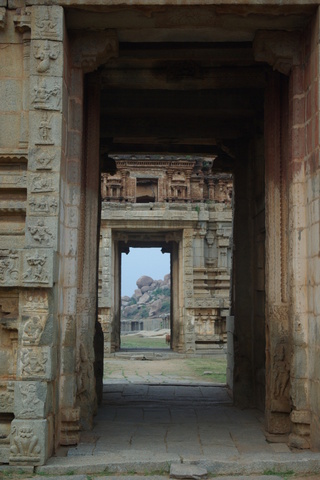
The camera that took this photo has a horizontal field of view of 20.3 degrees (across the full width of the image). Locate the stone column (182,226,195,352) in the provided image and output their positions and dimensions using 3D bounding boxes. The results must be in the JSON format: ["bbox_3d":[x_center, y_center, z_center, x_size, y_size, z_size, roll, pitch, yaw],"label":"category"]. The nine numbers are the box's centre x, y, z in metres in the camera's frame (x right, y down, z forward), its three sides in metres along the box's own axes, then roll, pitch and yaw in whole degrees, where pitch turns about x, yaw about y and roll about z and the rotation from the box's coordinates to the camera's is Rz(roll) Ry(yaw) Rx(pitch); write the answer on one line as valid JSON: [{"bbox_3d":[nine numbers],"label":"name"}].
[{"bbox_3d":[1.140,2.050,35.689,0.450,4.900,0.600,0,-5,-1],"label":"stone column"}]

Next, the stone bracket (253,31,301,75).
[{"bbox_3d":[1.366,-2.115,10.408,0.519,0.514,0.450,0,-5,1],"label":"stone bracket"}]

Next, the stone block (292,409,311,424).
[{"bbox_3d":[1.657,2.089,10.642,0.230,0.190,0.280,0,-5,-1],"label":"stone block"}]

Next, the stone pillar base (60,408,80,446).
[{"bbox_3d":[-0.983,2.053,9.830,0.200,0.400,0.220,0,-5,0],"label":"stone pillar base"}]

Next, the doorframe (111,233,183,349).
[{"bbox_3d":[-0.515,2.121,36.348,2.830,4.830,1.800,0,-5,-1],"label":"doorframe"}]

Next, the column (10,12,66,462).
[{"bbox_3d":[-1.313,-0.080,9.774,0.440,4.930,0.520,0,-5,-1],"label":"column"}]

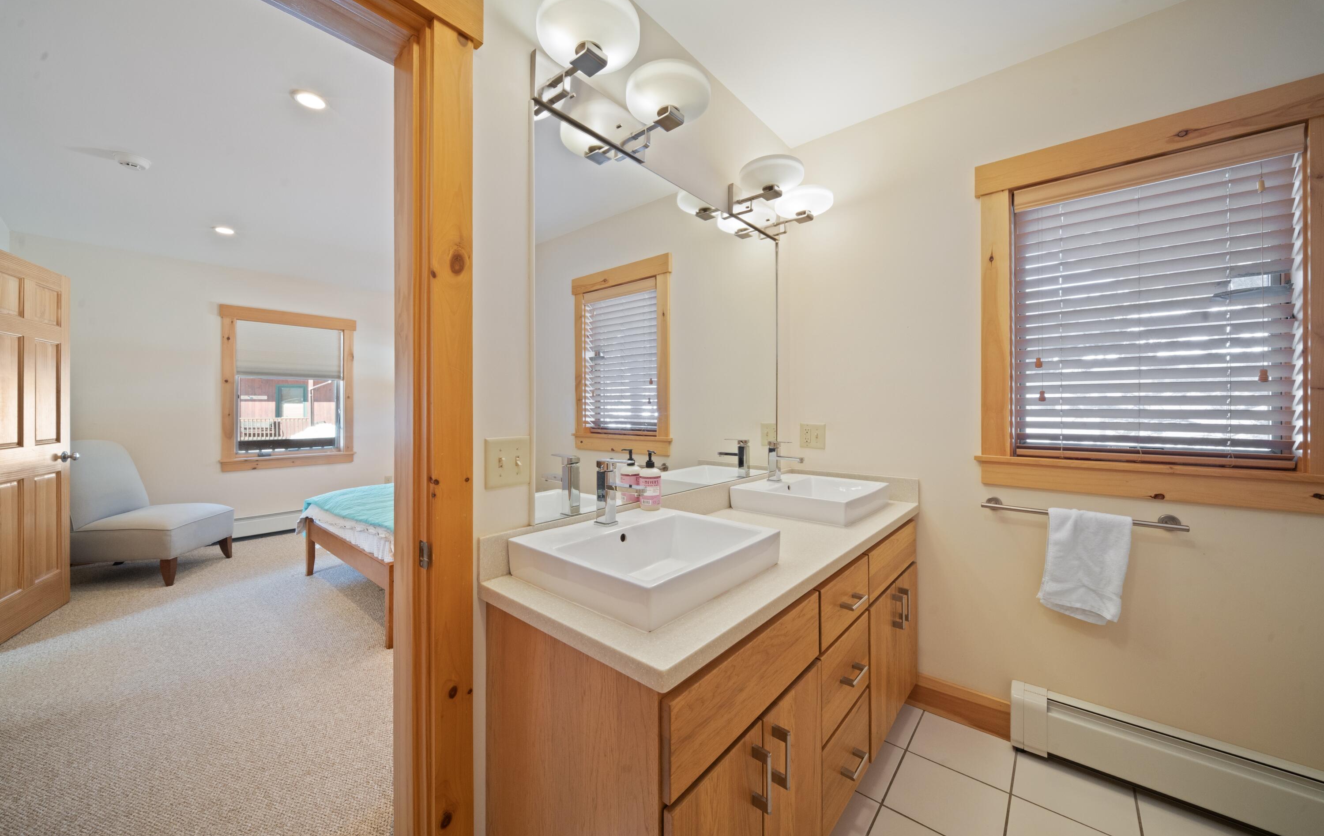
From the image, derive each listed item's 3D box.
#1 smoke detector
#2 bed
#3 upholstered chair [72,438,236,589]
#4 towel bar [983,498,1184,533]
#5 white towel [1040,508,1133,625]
[{"bbox_3d":[-2.796,-1.359,2.330,0.135,0.045,0.135,1,1,41],"label":"smoke detector"},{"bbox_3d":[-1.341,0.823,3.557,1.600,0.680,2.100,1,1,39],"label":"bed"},{"bbox_3d":[-3.906,0.675,3.301,0.840,0.990,0.650,0,1,-13],"label":"upholstered chair"},{"bbox_3d":[1.417,0.322,1.518,0.510,0.048,0.080,1,1,38],"label":"towel bar"},{"bbox_3d":[1.414,0.494,1.483,0.215,0.355,0.065,1,1,38],"label":"white towel"}]

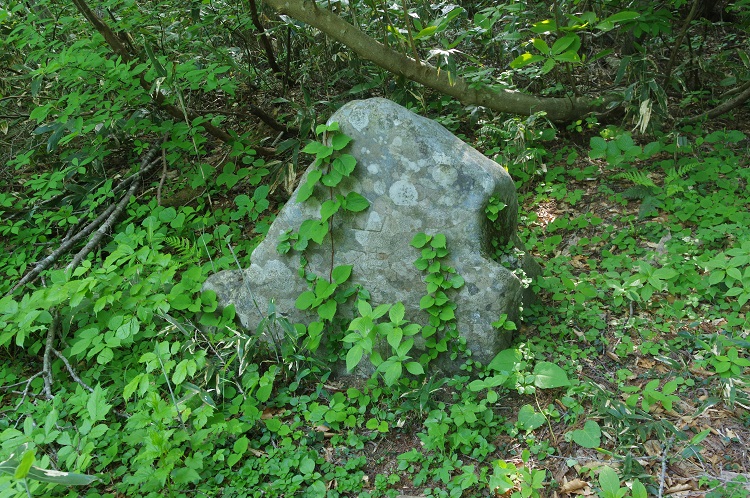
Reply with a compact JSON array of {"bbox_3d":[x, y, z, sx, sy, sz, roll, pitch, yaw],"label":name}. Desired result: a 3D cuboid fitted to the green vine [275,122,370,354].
[{"bbox_3d":[-0.180,-0.036,2.400,0.310,0.760,0.150,1,12,7],"label":"green vine"}]

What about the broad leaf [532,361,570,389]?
[{"bbox_3d":[0.539,0.383,2.150,0.110,0.025,0.095,15,41,8],"label":"broad leaf"}]

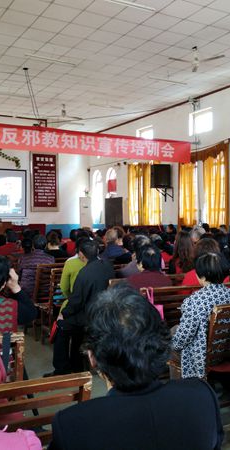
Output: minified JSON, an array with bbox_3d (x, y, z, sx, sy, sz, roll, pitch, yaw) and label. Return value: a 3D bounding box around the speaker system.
[{"bbox_3d":[1.309,-1.375,11.300,0.460,0.660,0.420,-1,1,-12],"label":"speaker system"}]

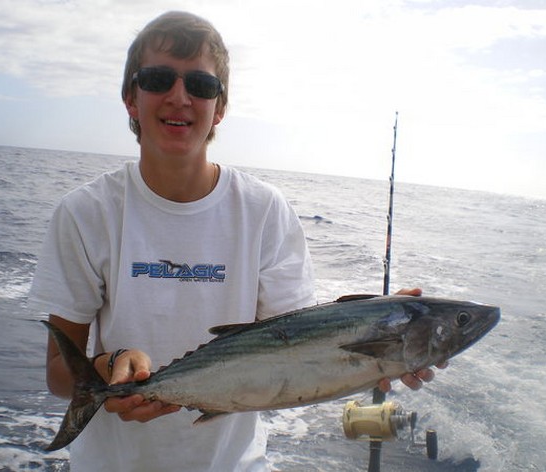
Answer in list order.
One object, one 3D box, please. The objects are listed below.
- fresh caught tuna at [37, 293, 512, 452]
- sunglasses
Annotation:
[{"bbox_3d":[-0.007,0.137,0.835,0.595,0.165,0.095,-11,-2,2],"label":"fresh caught tuna"},{"bbox_3d":[-0.158,-0.238,1.066,0.140,0.043,0.142,5,2,-13],"label":"sunglasses"}]

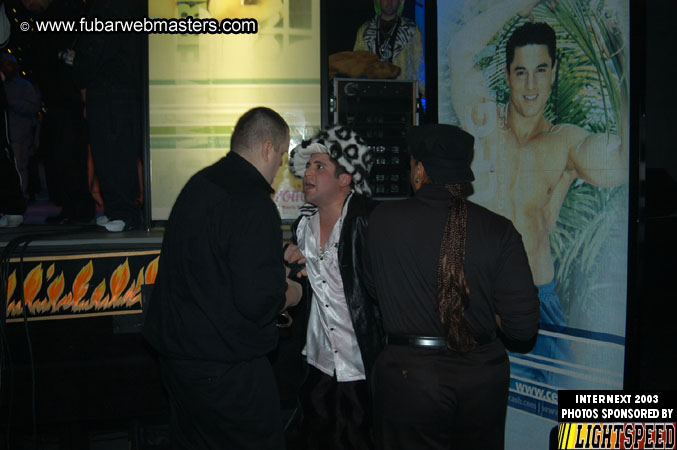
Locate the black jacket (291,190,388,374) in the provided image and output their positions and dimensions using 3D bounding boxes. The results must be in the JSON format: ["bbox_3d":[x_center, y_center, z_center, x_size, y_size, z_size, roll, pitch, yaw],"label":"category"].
[{"bbox_3d":[0.000,0.227,2.500,0.500,0.720,0.320,-3,3,38],"label":"black jacket"}]

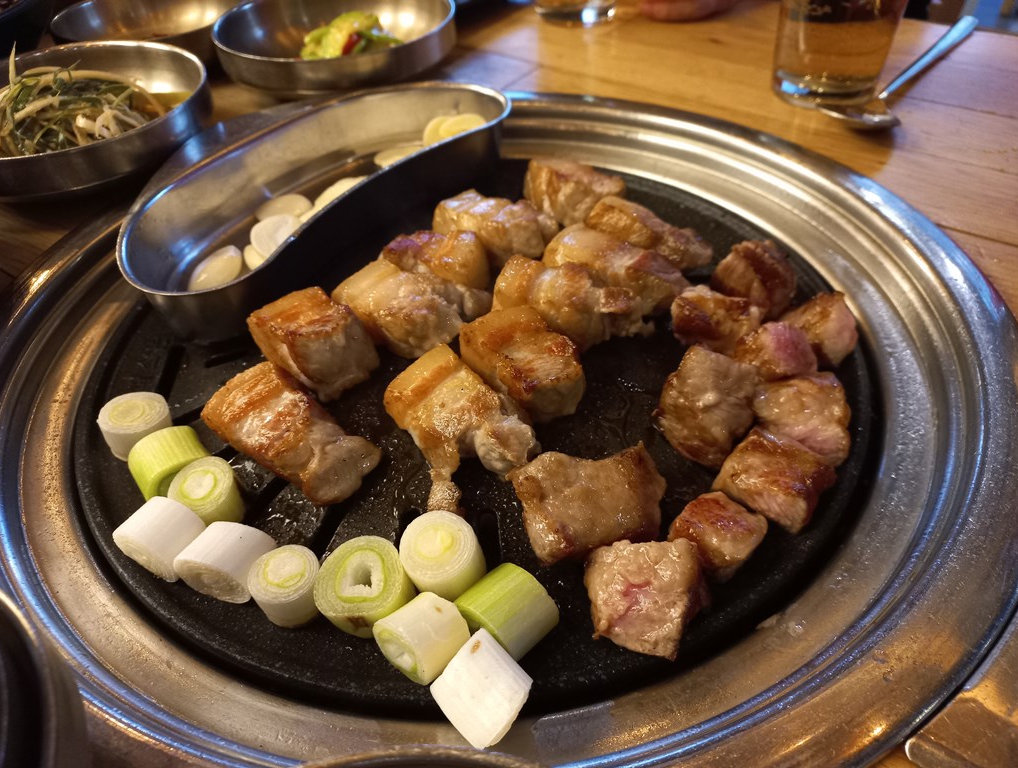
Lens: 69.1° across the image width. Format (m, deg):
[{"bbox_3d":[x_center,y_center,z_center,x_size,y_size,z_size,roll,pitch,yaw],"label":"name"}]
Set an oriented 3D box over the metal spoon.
[{"bbox_3d":[0.257,-0.202,0.460,0.044,0.020,0.198,31,53,31],"label":"metal spoon"}]

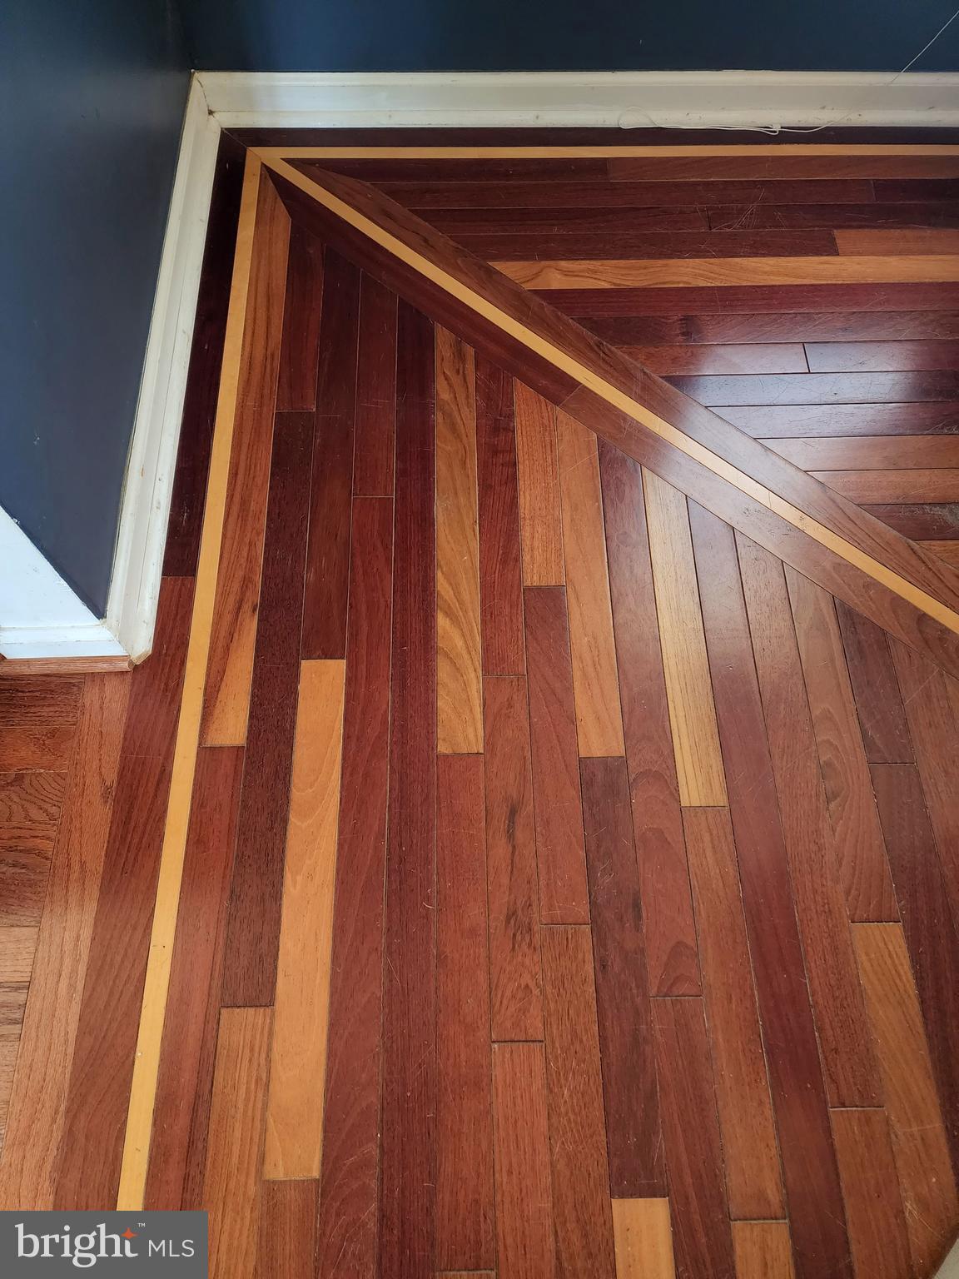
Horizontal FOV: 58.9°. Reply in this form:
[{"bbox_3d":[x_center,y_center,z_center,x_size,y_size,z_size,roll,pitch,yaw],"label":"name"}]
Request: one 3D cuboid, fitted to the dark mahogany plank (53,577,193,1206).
[{"bbox_3d":[-0.399,0.250,0.987,0.063,0.018,0.717,-1,67,-1],"label":"dark mahogany plank"}]

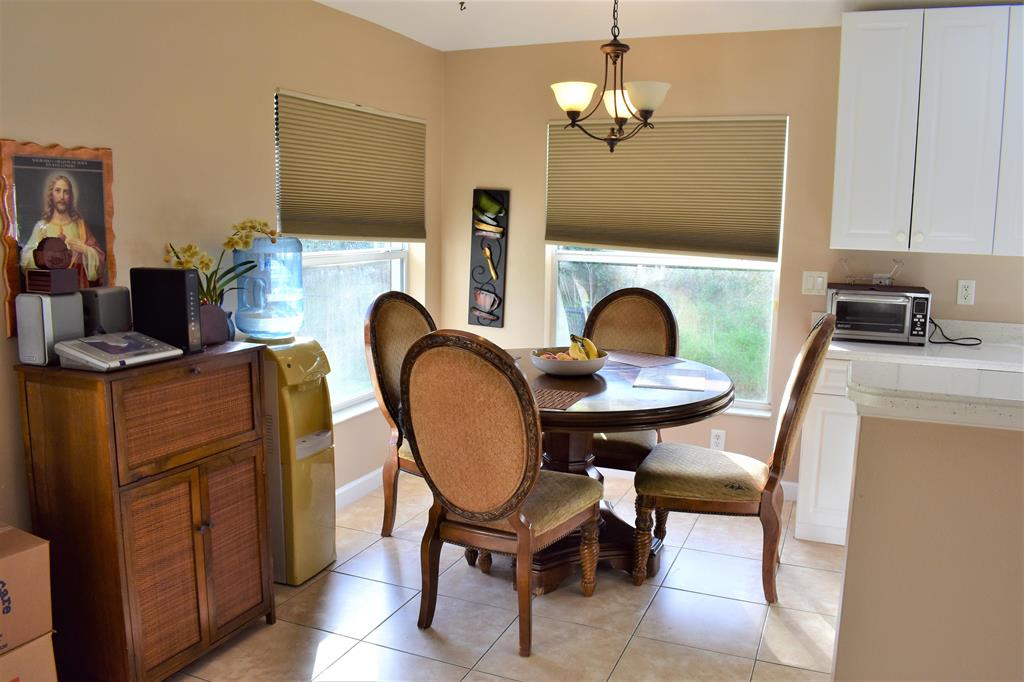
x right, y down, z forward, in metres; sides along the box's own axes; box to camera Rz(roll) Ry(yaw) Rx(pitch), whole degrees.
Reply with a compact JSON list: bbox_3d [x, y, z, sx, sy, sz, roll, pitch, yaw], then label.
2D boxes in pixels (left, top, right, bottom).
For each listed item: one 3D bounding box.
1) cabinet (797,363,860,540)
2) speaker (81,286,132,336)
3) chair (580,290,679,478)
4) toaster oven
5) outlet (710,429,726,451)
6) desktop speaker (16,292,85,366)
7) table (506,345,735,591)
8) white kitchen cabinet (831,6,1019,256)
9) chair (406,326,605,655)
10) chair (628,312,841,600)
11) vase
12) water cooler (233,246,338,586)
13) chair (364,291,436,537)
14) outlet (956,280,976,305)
[{"bbox_3d":[1.659,0.487,3.682,0.480,0.876,0.620,4,8,23],"label":"cabinet"},{"bbox_3d":[-1.342,-0.069,2.523,0.125,0.205,0.125,4,8,23],"label":"speaker"},{"bbox_3d":[0.504,0.330,3.842,0.525,1.125,0.715,4,8,23],"label":"chair"},{"bbox_3d":[1.757,-0.124,3.702,0.415,0.245,0.290,4,8,23],"label":"toaster oven"},{"bbox_3d":[1.146,0.550,4.259,0.073,0.115,0.010,4,8,23],"label":"outlet"},{"bbox_3d":[-1.383,-0.040,2.301,0.125,0.207,0.125,4,8,23],"label":"desktop speaker"},{"bbox_3d":[0.233,0.549,3.419,1.470,0.800,1.470,4,8,23],"label":"table"},{"bbox_3d":[1.872,-0.947,3.576,0.667,1.060,0.325,4,8,23],"label":"white kitchen cabinet"},{"bbox_3d":[-0.035,0.474,2.745,0.525,1.125,0.715,4,9,25],"label":"chair"},{"bbox_3d":[0.902,0.432,3.117,0.715,1.125,0.525,4,8,22],"label":"chair"},{"bbox_3d":[-1.061,-0.065,2.715,0.125,0.150,0.125,4,8,23],"label":"vase"},{"bbox_3d":[-0.946,0.273,3.145,0.350,1.395,0.300,4,8,23],"label":"water cooler"},{"bbox_3d":[-0.299,0.363,3.585,0.675,1.105,0.525,6,9,34],"label":"chair"},{"bbox_3d":[2.190,-0.233,3.699,0.074,0.116,0.010,4,8,23],"label":"outlet"}]

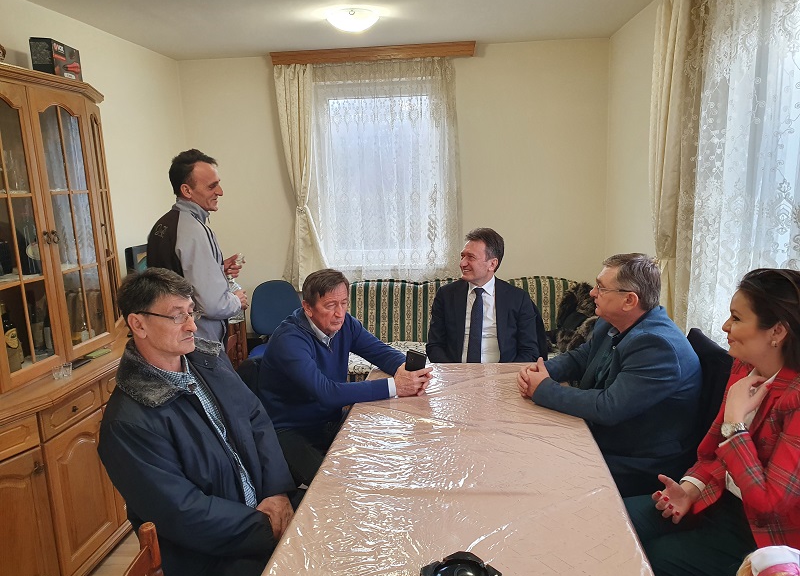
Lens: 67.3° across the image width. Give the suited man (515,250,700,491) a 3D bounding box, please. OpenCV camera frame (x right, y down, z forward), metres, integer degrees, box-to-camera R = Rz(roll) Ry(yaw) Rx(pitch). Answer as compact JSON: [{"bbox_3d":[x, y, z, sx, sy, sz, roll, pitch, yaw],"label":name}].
[{"bbox_3d":[0.724,0.533,2.101,0.620,1.310,0.530,-3,11,-1],"label":"suited man"}]

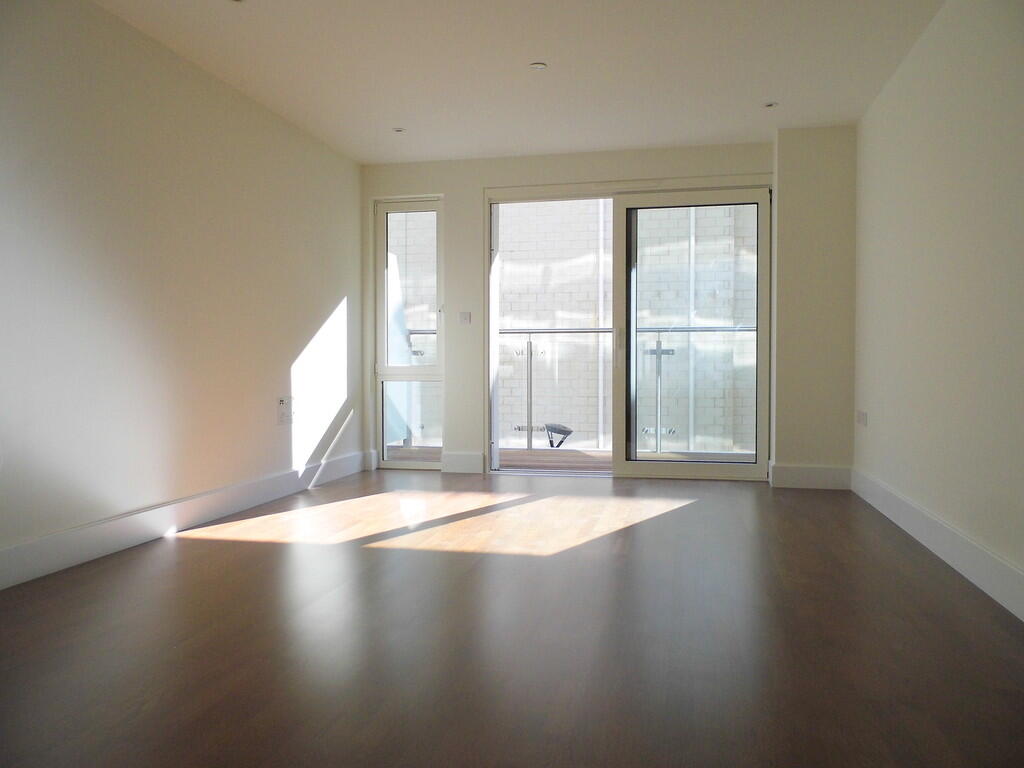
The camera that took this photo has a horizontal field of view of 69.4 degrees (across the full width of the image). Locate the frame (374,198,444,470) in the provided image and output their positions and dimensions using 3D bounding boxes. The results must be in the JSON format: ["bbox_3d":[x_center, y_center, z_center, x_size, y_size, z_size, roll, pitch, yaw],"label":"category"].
[{"bbox_3d":[-0.810,-0.380,5.854,0.554,2.120,0.090,0,2,13],"label":"frame"}]

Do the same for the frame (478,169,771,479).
[{"bbox_3d":[0.807,-0.390,5.439,2.079,2.160,0.130,0,2,13],"label":"frame"}]

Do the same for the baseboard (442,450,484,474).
[{"bbox_3d":[-0.379,0.604,5.694,0.336,0.160,0.025,0,2,13],"label":"baseboard"}]

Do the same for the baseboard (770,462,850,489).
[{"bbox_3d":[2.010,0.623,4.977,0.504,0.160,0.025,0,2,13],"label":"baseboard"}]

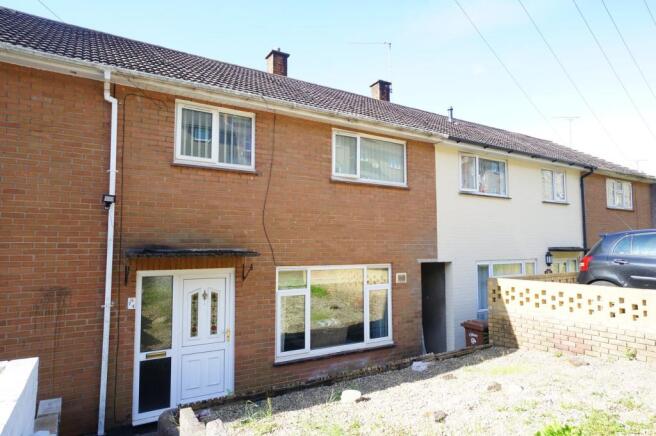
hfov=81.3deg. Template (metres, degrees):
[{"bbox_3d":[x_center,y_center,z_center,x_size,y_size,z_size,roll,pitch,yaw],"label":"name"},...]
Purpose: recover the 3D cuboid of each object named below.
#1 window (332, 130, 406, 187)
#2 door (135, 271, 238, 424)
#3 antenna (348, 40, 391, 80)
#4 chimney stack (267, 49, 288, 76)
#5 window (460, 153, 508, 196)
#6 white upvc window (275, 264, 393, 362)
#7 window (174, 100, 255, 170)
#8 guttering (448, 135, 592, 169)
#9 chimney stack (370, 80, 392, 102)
[{"bbox_3d":[0.868,-1.164,7.664,1.838,0.971,0.100,2,-5,-31],"label":"window"},{"bbox_3d":[-2.085,1.819,5.684,1.408,2.083,0.100,2,-5,-31],"label":"door"},{"bbox_3d":[1.427,-5.269,13.004,1.502,1.449,0.300,0,-4,0],"label":"antenna"},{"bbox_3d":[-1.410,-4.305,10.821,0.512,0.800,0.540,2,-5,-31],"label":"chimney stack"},{"bbox_3d":[3.850,-1.047,9.423,1.798,0.935,0.100,2,-5,-31],"label":"window"},{"bbox_3d":[0.198,1.665,7.048,2.492,1.575,0.100,2,-5,-31],"label":"white upvc window"},{"bbox_3d":[-1.773,-1.283,6.108,1.263,0.975,0.100,2,-5,-31],"label":"window"},{"bbox_3d":[5.428,-1.639,10.041,6.439,0.120,0.120,2,-5,-31],"label":"guttering"},{"bbox_3d":[1.759,-4.096,12.683,0.500,0.640,0.540,2,-5,-31],"label":"chimney stack"}]

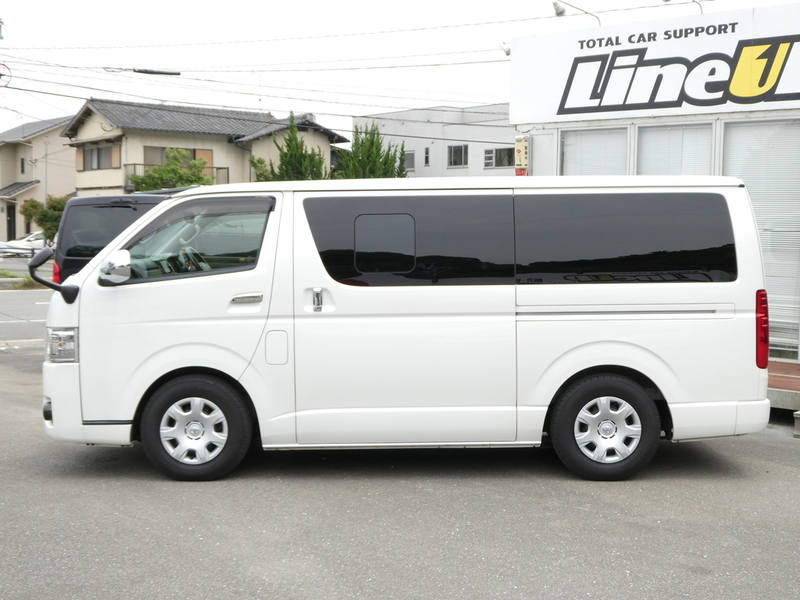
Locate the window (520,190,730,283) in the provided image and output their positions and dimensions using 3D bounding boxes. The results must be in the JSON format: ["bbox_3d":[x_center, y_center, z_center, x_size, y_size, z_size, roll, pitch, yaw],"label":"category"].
[{"bbox_3d":[1.400,-0.381,6.300,1.380,0.560,0.080,0,0,0],"label":"window"}]

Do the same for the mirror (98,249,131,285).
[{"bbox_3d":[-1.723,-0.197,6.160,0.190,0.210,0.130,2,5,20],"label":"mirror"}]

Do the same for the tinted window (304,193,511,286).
[{"bbox_3d":[0.059,-0.366,6.300,1.300,0.565,0.080,0,0,0],"label":"tinted window"}]

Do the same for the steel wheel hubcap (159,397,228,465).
[{"bbox_3d":[-1.285,0.818,6.350,0.425,0.425,0.070,0,5,0],"label":"steel wheel hubcap"}]

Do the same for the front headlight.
[{"bbox_3d":[-2.130,0.268,6.470,0.270,0.220,0.380,0,5,0],"label":"front headlight"}]

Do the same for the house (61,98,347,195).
[{"bbox_3d":[-11.527,-7.386,60.088,13.800,7.500,9.600,-3,6,-36],"label":"house"}]

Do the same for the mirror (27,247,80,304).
[{"bbox_3d":[-2.143,-0.152,6.290,0.310,0.350,0.200,0,5,0],"label":"mirror"}]

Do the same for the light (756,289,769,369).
[{"bbox_3d":[2.255,0.170,6.340,0.120,0.495,0.140,0,5,0],"label":"light"}]

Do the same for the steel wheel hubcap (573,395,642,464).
[{"bbox_3d":[1.298,0.812,6.350,0.425,0.425,0.070,0,5,0],"label":"steel wheel hubcap"}]

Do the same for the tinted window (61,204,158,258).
[{"bbox_3d":[-3.584,-0.869,12.900,1.380,0.670,0.150,1,5,-2],"label":"tinted window"}]

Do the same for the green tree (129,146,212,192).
[{"bbox_3d":[-10.185,-4.549,45.188,3.400,4.420,3.200,1,5,0],"label":"green tree"}]

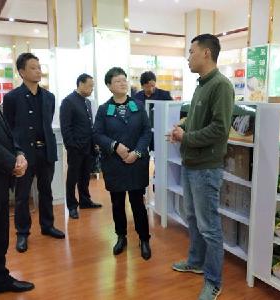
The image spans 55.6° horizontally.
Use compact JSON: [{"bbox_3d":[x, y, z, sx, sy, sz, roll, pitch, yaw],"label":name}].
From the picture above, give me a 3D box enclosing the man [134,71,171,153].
[{"bbox_3d":[0.170,-0.082,3.267,0.500,1.710,0.380,-2,8,-15],"label":"man"}]

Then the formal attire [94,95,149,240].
[{"bbox_3d":[-0.155,0.150,2.309,0.490,1.260,0.320,-1,8,-9],"label":"formal attire"}]

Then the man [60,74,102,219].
[{"bbox_3d":[-0.705,-0.067,3.269,0.400,1.680,0.480,4,8,28],"label":"man"}]

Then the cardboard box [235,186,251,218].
[{"bbox_3d":[0.861,0.357,2.022,0.180,0.245,0.165,-4,8,-27],"label":"cardboard box"}]

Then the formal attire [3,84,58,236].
[{"bbox_3d":[-0.965,0.130,2.458,0.500,1.380,0.330,-7,10,-42],"label":"formal attire"}]

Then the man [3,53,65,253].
[{"bbox_3d":[-0.955,0.016,2.443,0.520,1.730,0.400,-7,10,-42],"label":"man"}]

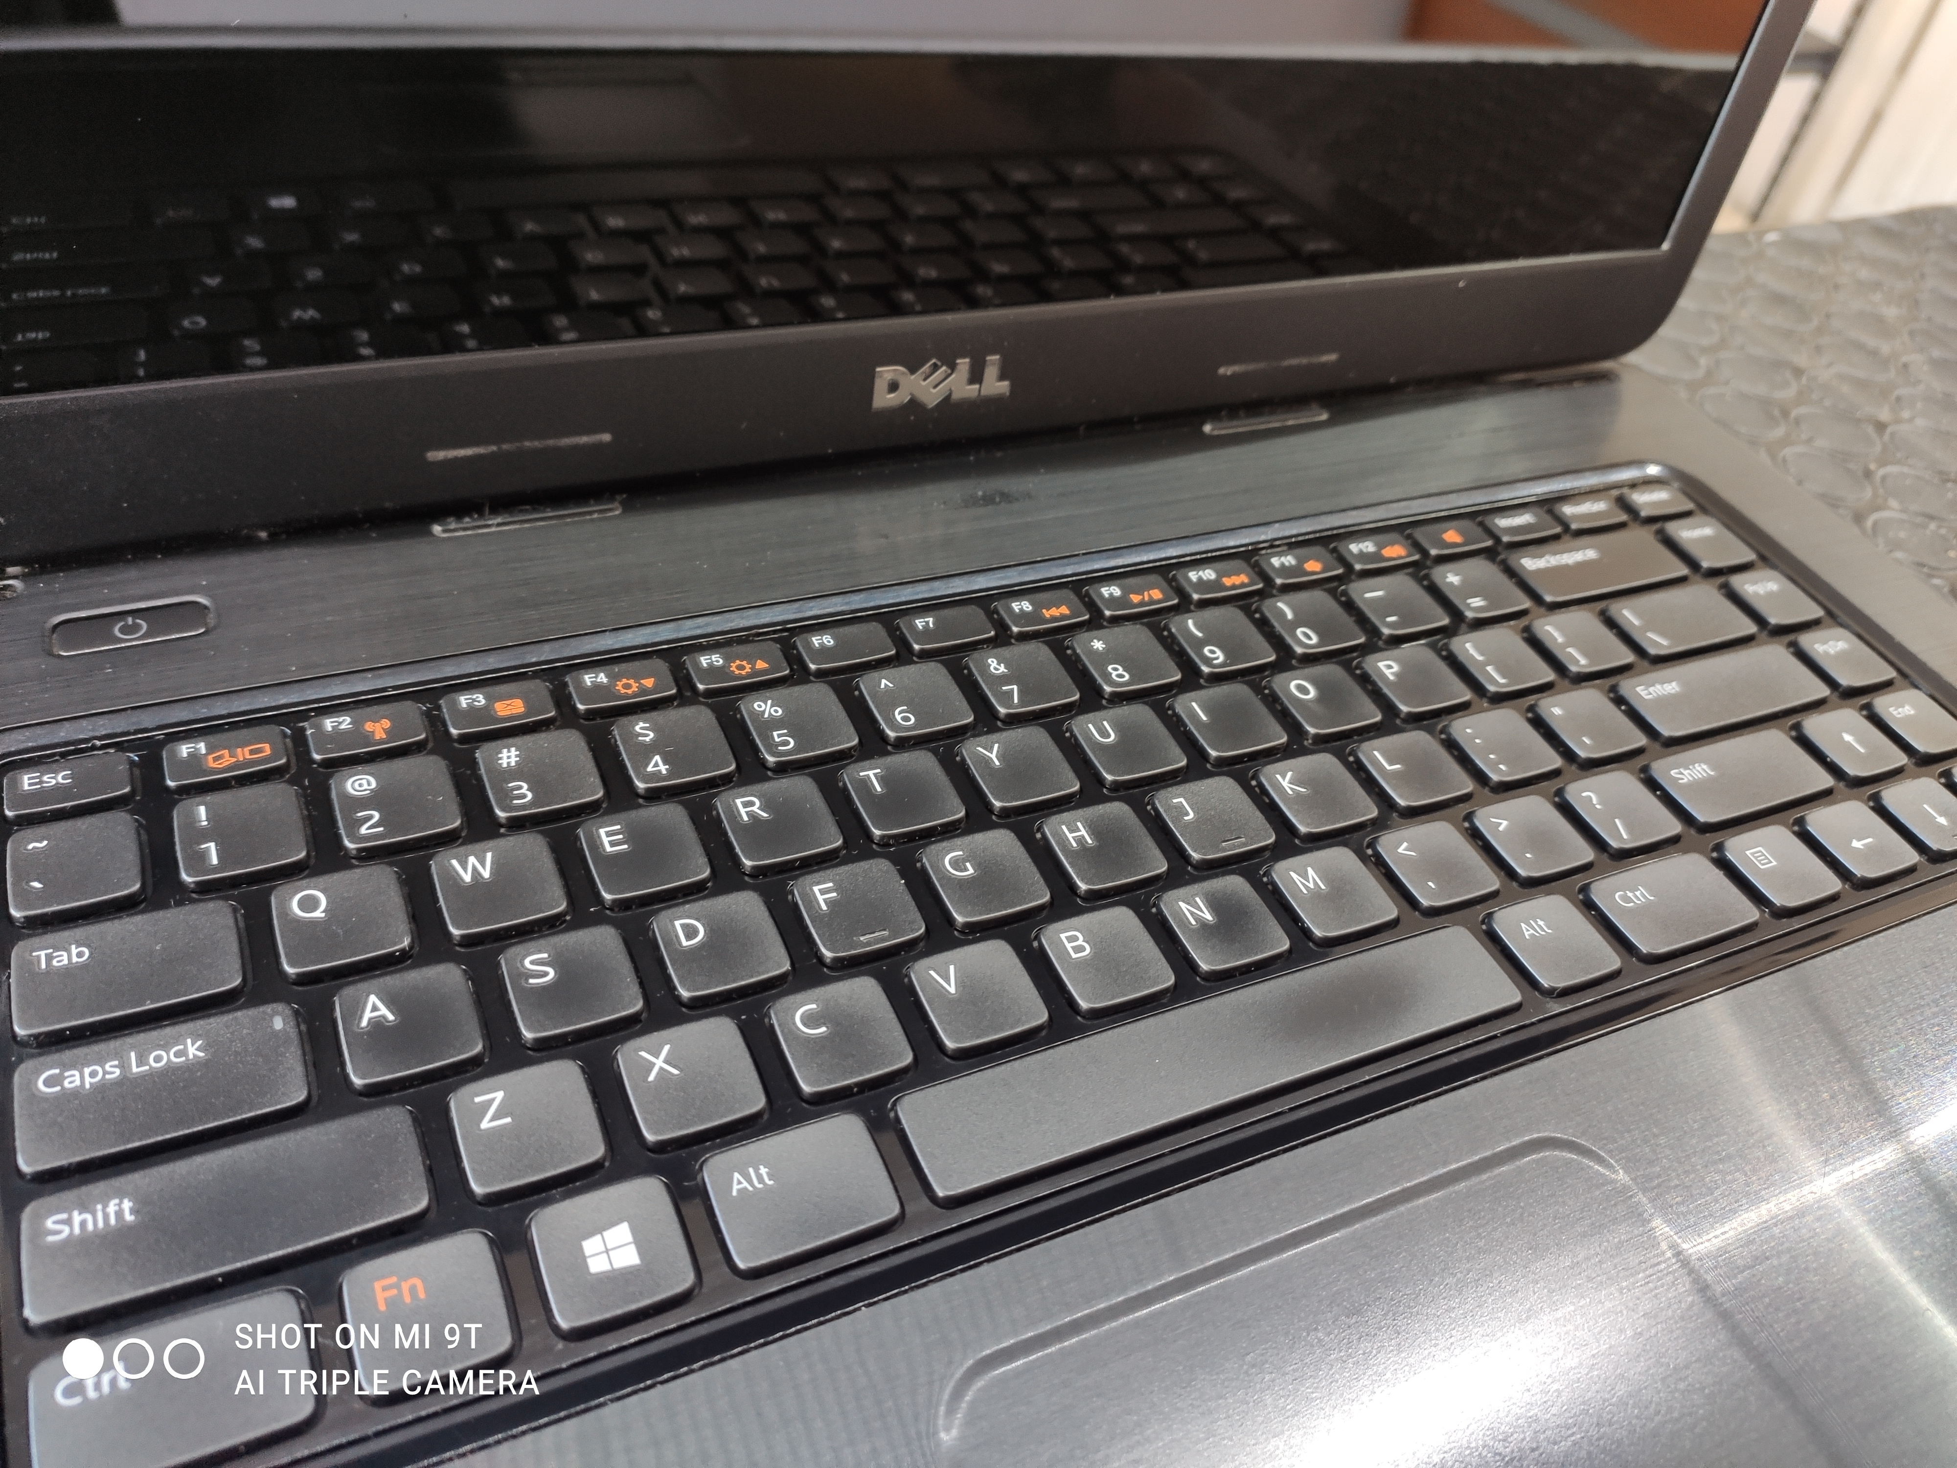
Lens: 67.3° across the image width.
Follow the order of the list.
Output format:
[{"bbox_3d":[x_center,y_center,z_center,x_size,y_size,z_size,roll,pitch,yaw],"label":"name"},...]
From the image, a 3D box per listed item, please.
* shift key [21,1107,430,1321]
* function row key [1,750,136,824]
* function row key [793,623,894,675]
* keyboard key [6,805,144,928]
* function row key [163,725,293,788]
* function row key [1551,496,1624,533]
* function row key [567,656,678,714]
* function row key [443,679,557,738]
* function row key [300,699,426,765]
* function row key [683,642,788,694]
[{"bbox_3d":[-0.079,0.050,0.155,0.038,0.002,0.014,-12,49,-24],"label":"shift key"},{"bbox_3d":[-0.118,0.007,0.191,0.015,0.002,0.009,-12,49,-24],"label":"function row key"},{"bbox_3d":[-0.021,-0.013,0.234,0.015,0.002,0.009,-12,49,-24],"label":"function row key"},{"bbox_3d":[-0.112,0.017,0.182,0.015,0.002,0.014,-12,49,-24],"label":"keyboard key"},{"bbox_3d":[-0.101,0.003,0.198,0.015,0.002,0.009,-12,49,-24],"label":"function row key"},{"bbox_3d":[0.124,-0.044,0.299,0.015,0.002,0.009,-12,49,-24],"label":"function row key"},{"bbox_3d":[-0.053,-0.007,0.220,0.015,0.002,0.009,-12,49,-24],"label":"function row key"},{"bbox_3d":[-0.069,-0.003,0.213,0.015,0.002,0.009,-12,49,-24],"label":"function row key"},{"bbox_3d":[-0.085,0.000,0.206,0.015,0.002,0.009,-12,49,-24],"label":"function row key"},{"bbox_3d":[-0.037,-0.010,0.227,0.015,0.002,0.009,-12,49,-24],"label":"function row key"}]

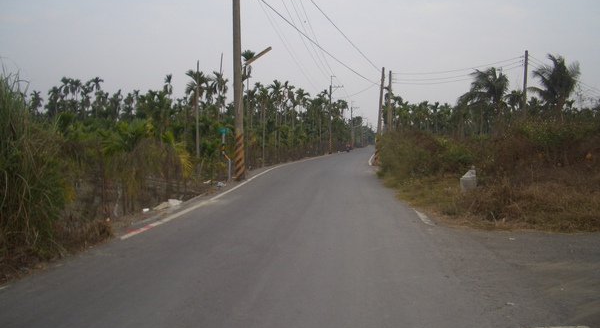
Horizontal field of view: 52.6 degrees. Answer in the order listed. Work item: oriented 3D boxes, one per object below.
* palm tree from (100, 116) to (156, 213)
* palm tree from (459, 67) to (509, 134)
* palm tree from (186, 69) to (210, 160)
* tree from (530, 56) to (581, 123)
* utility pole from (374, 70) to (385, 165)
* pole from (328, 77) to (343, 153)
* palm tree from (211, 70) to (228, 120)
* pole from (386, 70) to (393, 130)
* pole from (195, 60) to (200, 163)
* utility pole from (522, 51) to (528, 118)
[{"bbox_3d":[-4.106,0.026,14.611,1.400,2.190,1.400,0,2,0],"label":"palm tree"},{"bbox_3d":[16.990,-4.646,55.868,4.300,8.440,4.300,0,2,0],"label":"palm tree"},{"bbox_3d":[-7.346,-3.315,43.909,1.750,6.940,1.750,0,2,0],"label":"palm tree"},{"bbox_3d":[21.000,-4.613,49.866,4.100,8.800,4.100,0,2,0],"label":"tree"},{"bbox_3d":[5.447,-3.251,41.409,0.280,6.600,0.280,4,2,0],"label":"utility pole"},{"bbox_3d":[4.605,-6.450,79.819,1.800,10.210,0.400,0,2,8],"label":"pole"},{"bbox_3d":[-6.488,-3.731,48.897,1.550,7.410,1.550,0,2,0],"label":"palm tree"},{"bbox_3d":[6.980,-3.662,46.898,0.230,7.020,0.230,0,2,0],"label":"pole"},{"bbox_3d":[-4.930,-2.259,29.439,0.130,5.545,0.130,0,2,0],"label":"pole"},{"bbox_3d":[12.605,-3.016,33.913,0.230,6.670,0.230,0,2,0],"label":"utility pole"}]

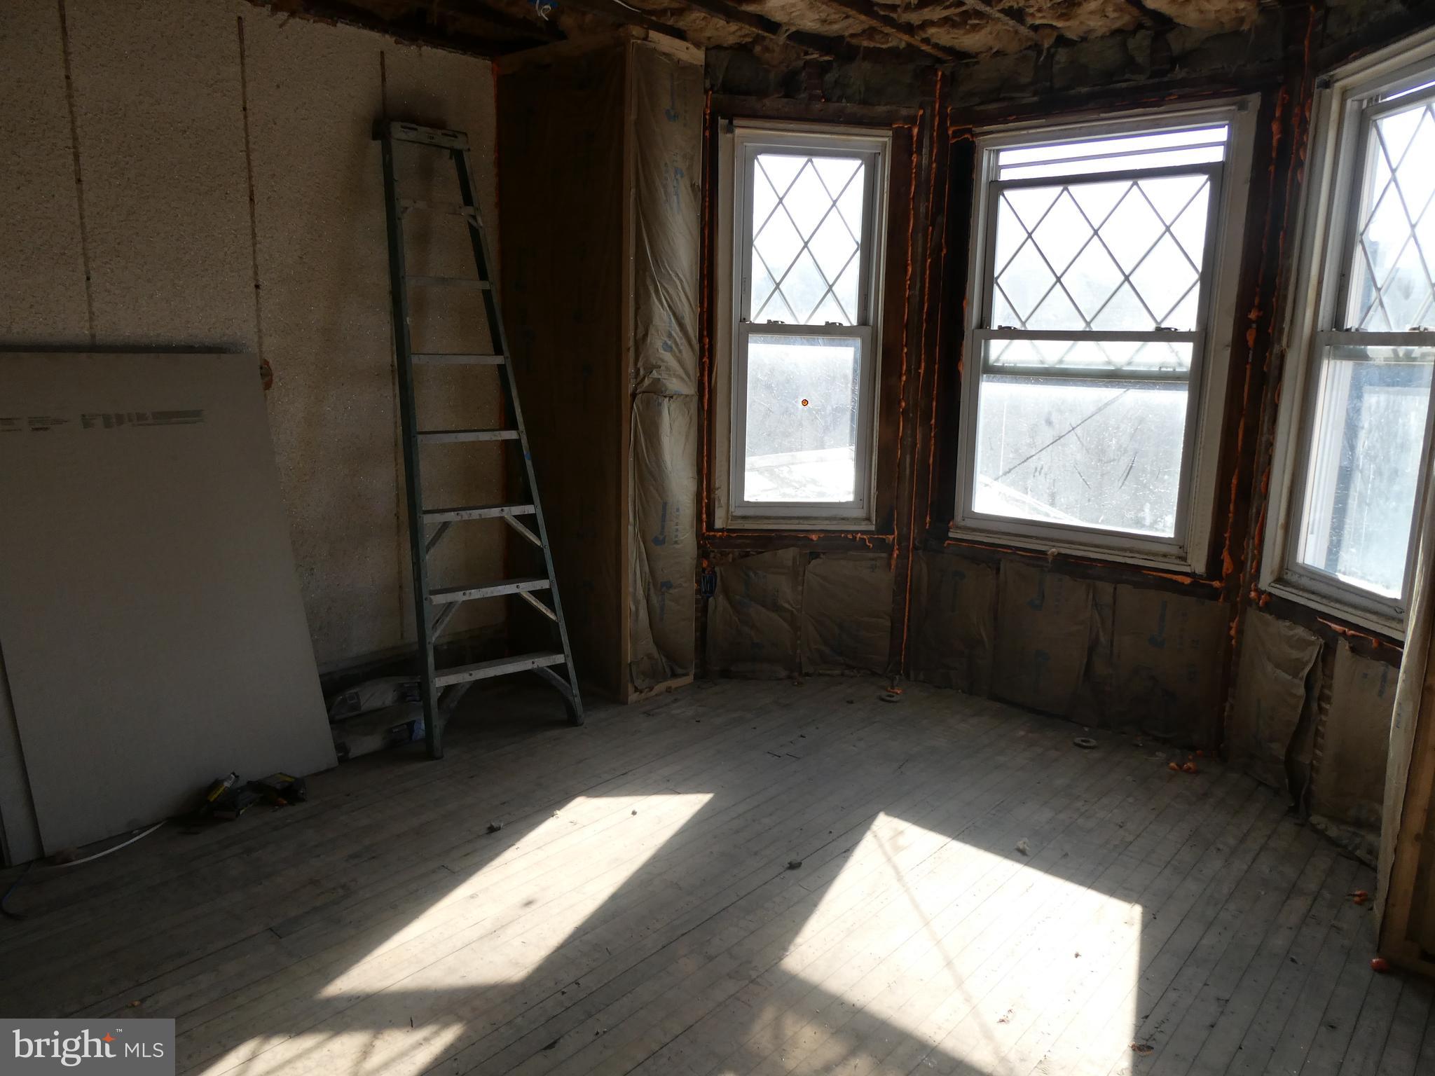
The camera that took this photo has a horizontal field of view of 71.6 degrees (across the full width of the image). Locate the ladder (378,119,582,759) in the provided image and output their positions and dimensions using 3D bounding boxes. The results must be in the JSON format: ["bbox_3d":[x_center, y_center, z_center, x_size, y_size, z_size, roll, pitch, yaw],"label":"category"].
[{"bbox_3d":[-1.014,-0.408,3.937,0.645,2.429,0.190,-7,-2,-36],"label":"ladder"}]

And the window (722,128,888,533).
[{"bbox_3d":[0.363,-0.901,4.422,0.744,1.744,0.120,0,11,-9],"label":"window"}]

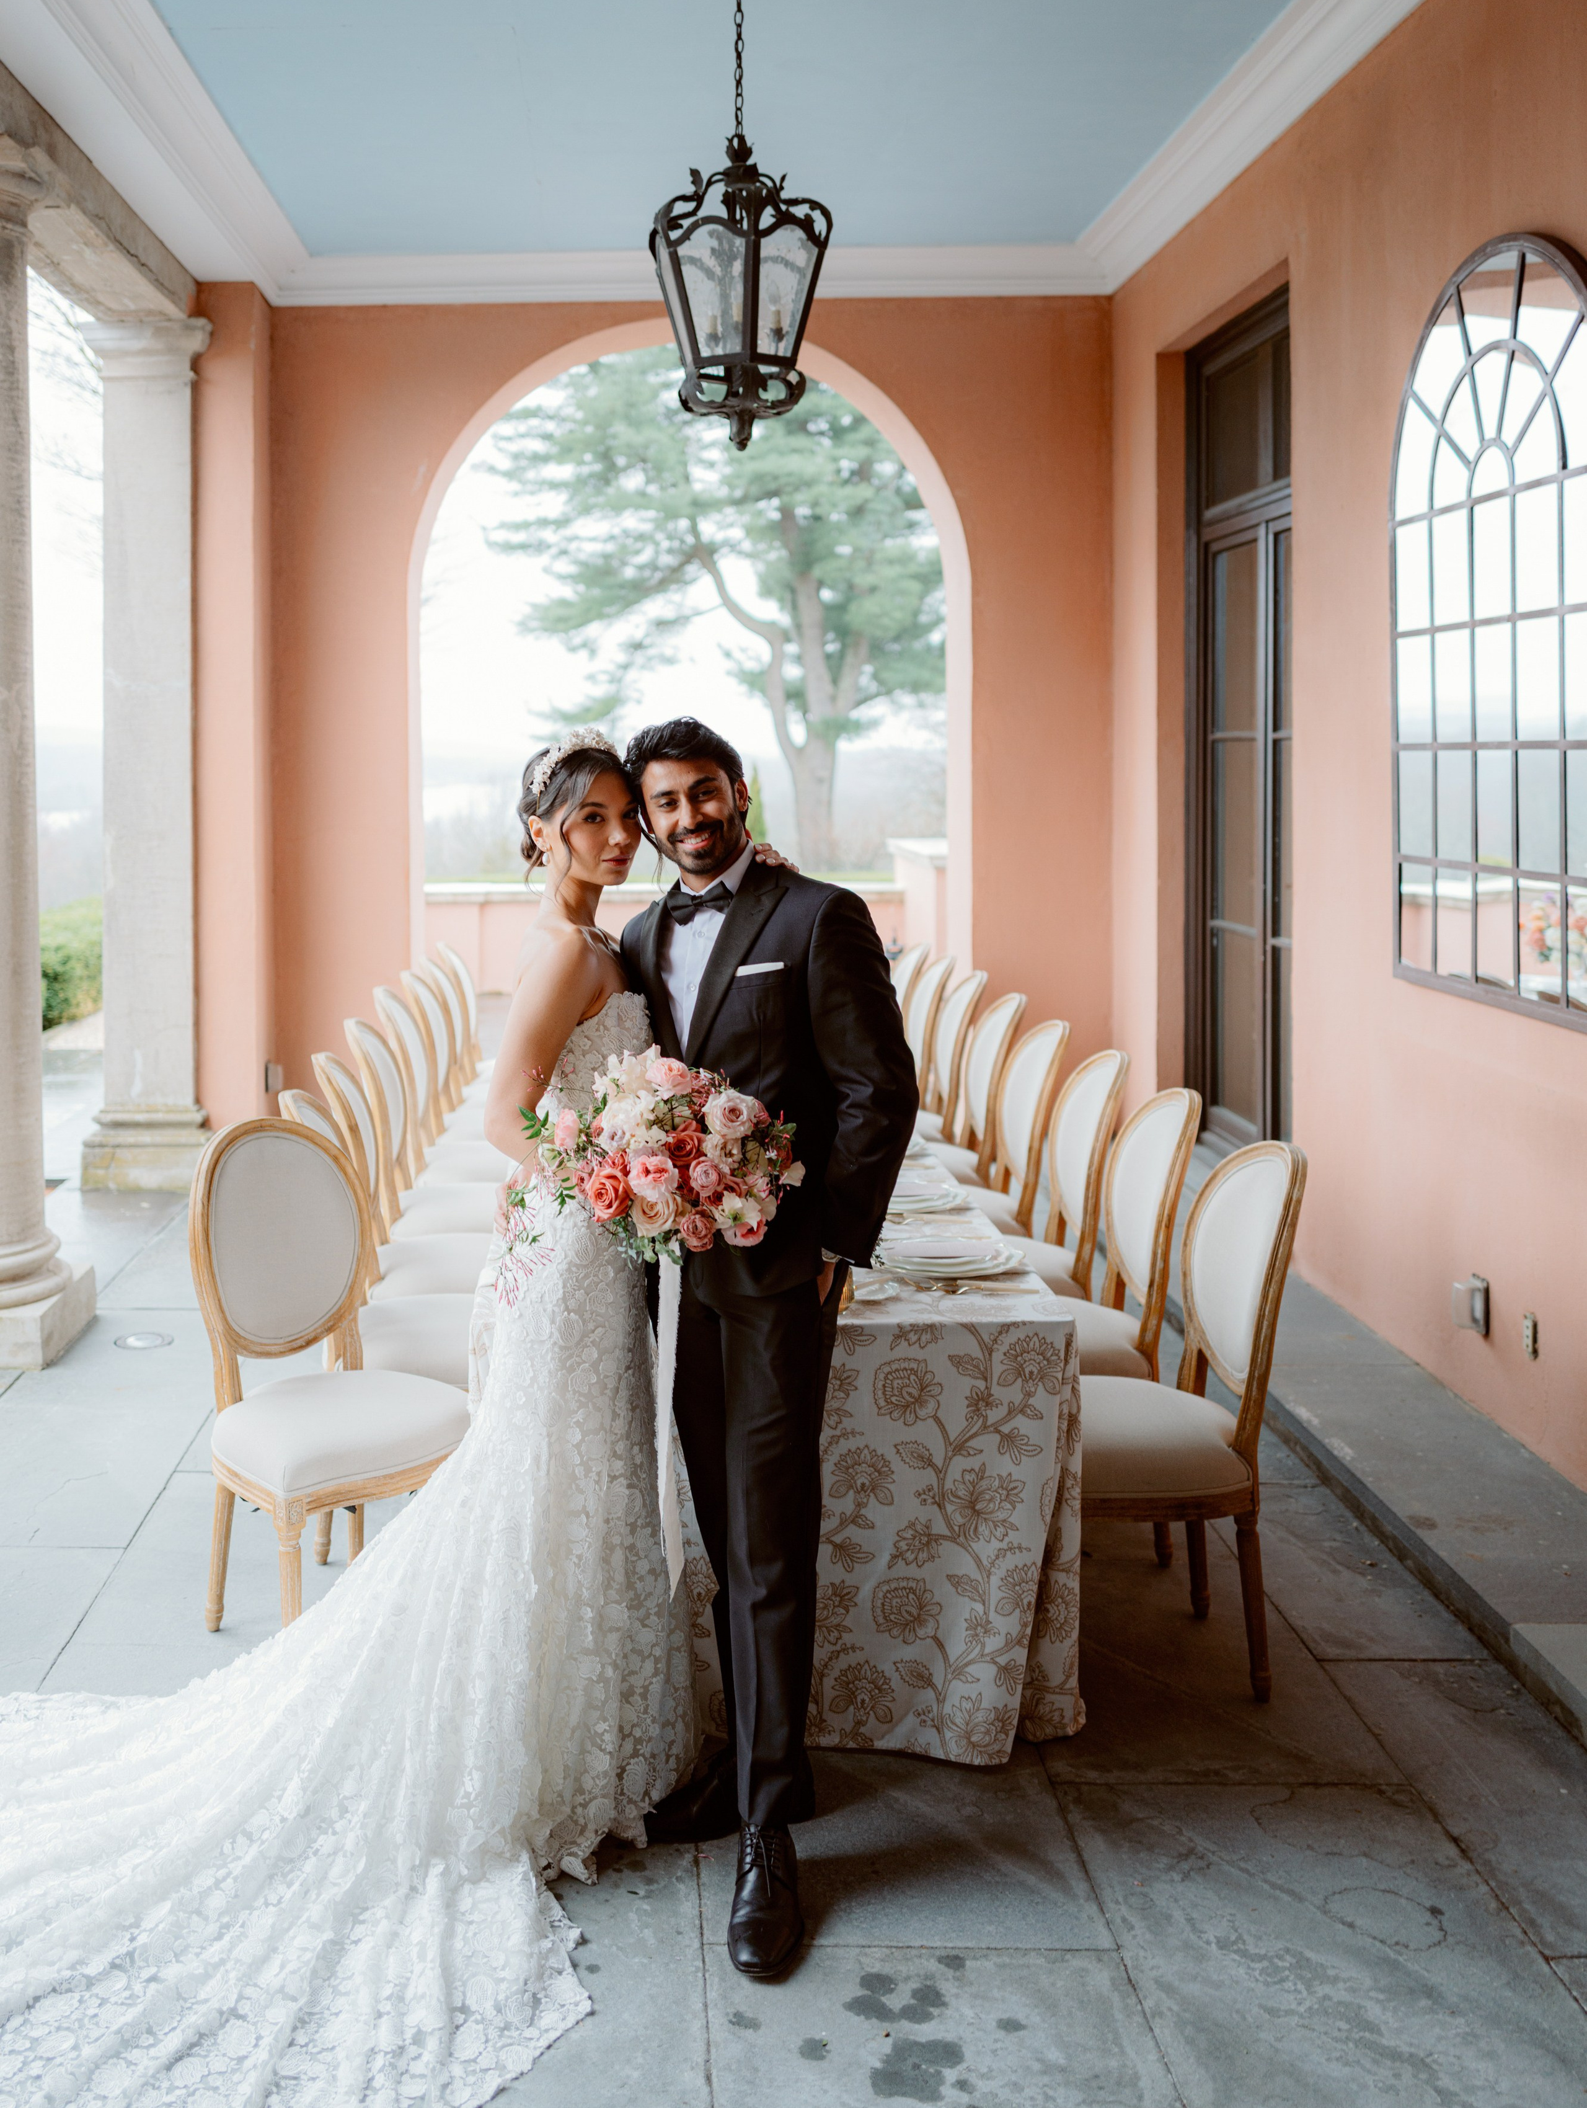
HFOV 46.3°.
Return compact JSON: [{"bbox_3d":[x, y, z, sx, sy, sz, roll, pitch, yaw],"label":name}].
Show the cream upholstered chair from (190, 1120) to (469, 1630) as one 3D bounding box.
[{"bbox_3d":[-0.873,0.650,3.550,0.500,0.980,0.570,-6,8,-43],"label":"cream upholstered chair"}]

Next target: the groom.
[{"bbox_3d":[-0.037,0.435,2.820,0.500,1.770,0.400,1,7,12],"label":"groom"}]

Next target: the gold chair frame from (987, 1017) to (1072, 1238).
[{"bbox_3d":[0.477,0.392,5.346,0.570,0.970,0.500,-1,7,-6],"label":"gold chair frame"}]

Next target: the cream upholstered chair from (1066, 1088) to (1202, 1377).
[{"bbox_3d":[0.613,0.565,4.249,0.570,0.970,0.500,-1,7,-6],"label":"cream upholstered chair"}]

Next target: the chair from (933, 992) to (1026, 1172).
[{"bbox_3d":[0.440,0.304,5.740,0.570,0.980,0.500,0,6,-3],"label":"chair"}]

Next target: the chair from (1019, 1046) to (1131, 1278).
[{"bbox_3d":[0.545,0.478,4.792,0.570,0.970,0.500,-1,7,-6],"label":"chair"}]

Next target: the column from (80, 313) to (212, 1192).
[{"bbox_3d":[-2.566,-1.193,7.350,0.520,3.400,0.420,-1,7,-2],"label":"column"}]

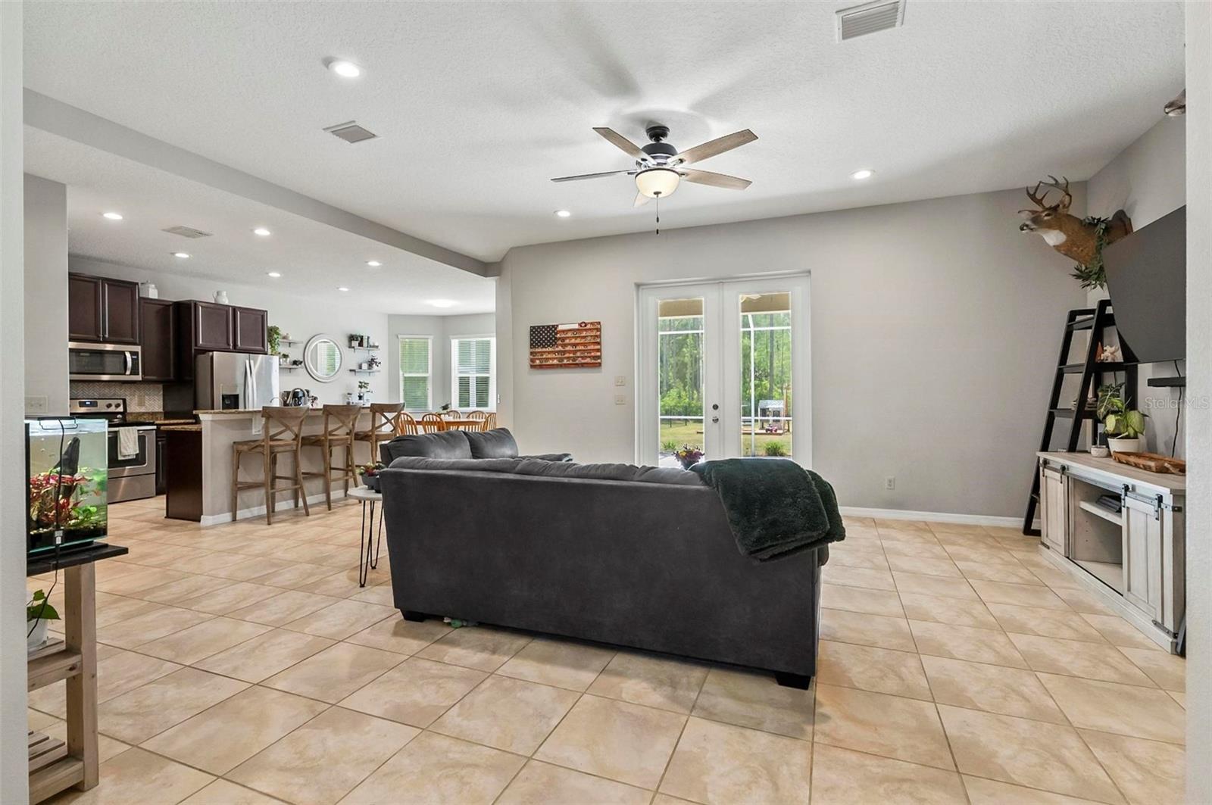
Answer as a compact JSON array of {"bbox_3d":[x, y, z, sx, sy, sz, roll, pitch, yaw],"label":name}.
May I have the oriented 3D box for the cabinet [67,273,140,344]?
[{"bbox_3d":[-6.333,-1.141,6.660,0.340,0.780,0.762,0,0,22],"label":"cabinet"}]

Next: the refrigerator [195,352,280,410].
[{"bbox_3d":[-5.480,0.268,7.839,0.820,1.820,0.910,0,0,22],"label":"refrigerator"}]

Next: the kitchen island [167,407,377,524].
[{"bbox_3d":[-3.724,0.664,6.360,0.950,1.085,2.150,0,0,22],"label":"kitchen island"}]

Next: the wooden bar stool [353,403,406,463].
[{"bbox_3d":[-2.905,0.625,6.842,0.500,1.160,0.520,0,0,22],"label":"wooden bar stool"}]

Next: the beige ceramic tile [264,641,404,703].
[{"bbox_3d":[-1.156,1.162,2.330,0.420,0.010,0.420,0,0,22],"label":"beige ceramic tile"}]

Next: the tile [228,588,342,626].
[{"bbox_3d":[-1.773,1.143,2.990,0.418,0.010,0.415,0,0,22],"label":"tile"}]

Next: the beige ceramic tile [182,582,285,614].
[{"bbox_3d":[-2.334,1.229,3.374,0.456,0.020,0.452,0,0,20],"label":"beige ceramic tile"}]

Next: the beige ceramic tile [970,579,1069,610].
[{"bbox_3d":[2.358,1.109,3.094,0.418,0.010,0.415,0,0,22],"label":"beige ceramic tile"}]

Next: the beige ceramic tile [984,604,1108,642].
[{"bbox_3d":[2.293,1.163,2.818,0.430,0.010,0.430,0,0,22],"label":"beige ceramic tile"}]

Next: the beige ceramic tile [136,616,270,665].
[{"bbox_3d":[-1.928,1.146,2.603,0.418,0.010,0.415,0,0,22],"label":"beige ceramic tile"}]

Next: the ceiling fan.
[{"bbox_3d":[0.347,-1.681,3.801,1.480,0.498,1.460,0,0,0],"label":"ceiling fan"}]

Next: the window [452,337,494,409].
[{"bbox_3d":[-2.686,-0.576,10.916,1.159,1.555,0.100,0,0,22],"label":"window"}]

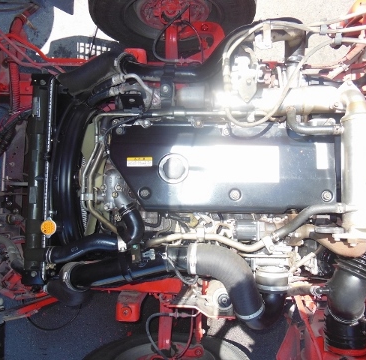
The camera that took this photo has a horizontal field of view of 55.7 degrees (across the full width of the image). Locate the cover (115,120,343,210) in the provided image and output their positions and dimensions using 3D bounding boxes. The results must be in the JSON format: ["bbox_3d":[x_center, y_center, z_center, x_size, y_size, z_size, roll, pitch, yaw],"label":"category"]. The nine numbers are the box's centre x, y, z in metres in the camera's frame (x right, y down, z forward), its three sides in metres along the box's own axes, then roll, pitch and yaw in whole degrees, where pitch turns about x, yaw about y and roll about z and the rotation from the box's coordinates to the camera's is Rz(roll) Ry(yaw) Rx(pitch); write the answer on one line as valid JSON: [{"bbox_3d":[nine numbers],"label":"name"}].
[{"bbox_3d":[0.114,-0.035,1.010,0.635,0.100,0.250,0,87,0],"label":"cover"}]

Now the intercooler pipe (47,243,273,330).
[{"bbox_3d":[-0.083,0.345,1.130,0.730,0.210,0.290,0,87,0],"label":"intercooler pipe"}]

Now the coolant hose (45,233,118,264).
[{"bbox_3d":[-0.325,0.219,1.110,0.230,0.085,0.100,0,87,0],"label":"coolant hose"}]

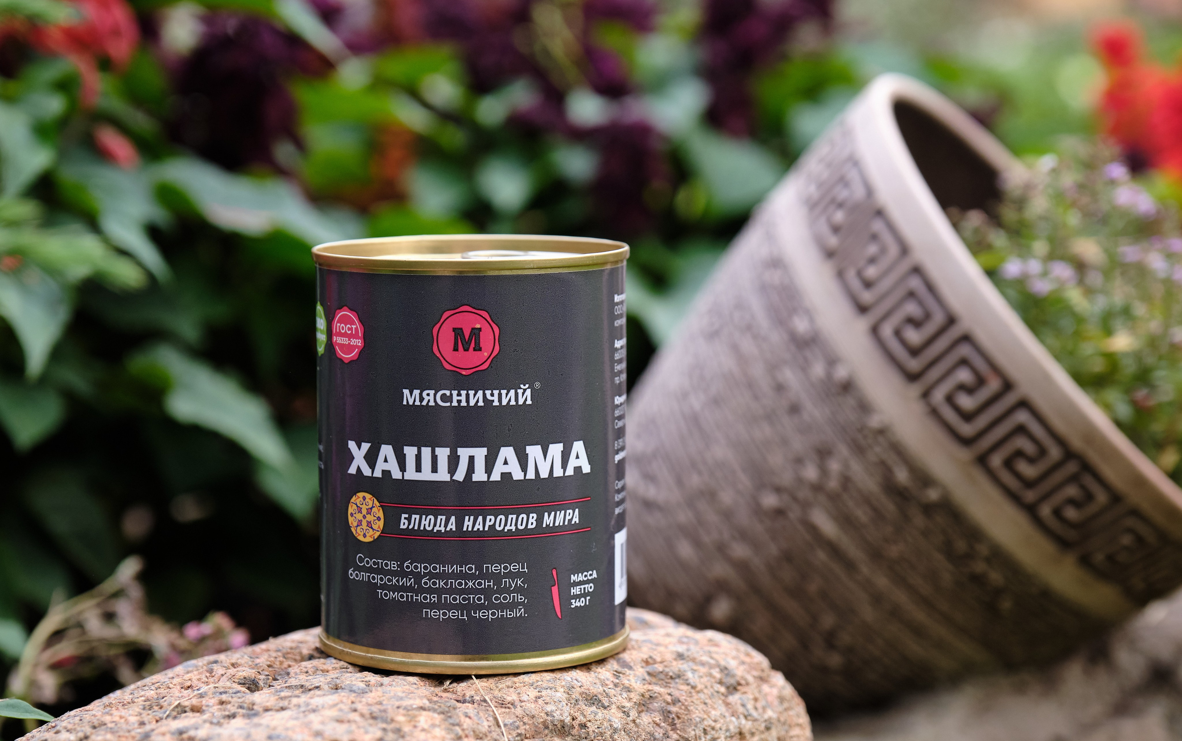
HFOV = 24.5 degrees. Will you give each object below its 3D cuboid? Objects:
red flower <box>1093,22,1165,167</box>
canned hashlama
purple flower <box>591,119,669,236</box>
[{"bbox_3d":[0.493,-0.253,2.500,0.063,0.126,0.063,0,7,0],"label":"red flower"},{"bbox_3d":[-0.029,0.018,0.664,0.076,0.097,0.076,0,7,0],"label":"canned hashlama"},{"bbox_3d":[0.024,-0.117,1.650,0.045,0.067,0.045,0,7,0],"label":"purple flower"}]

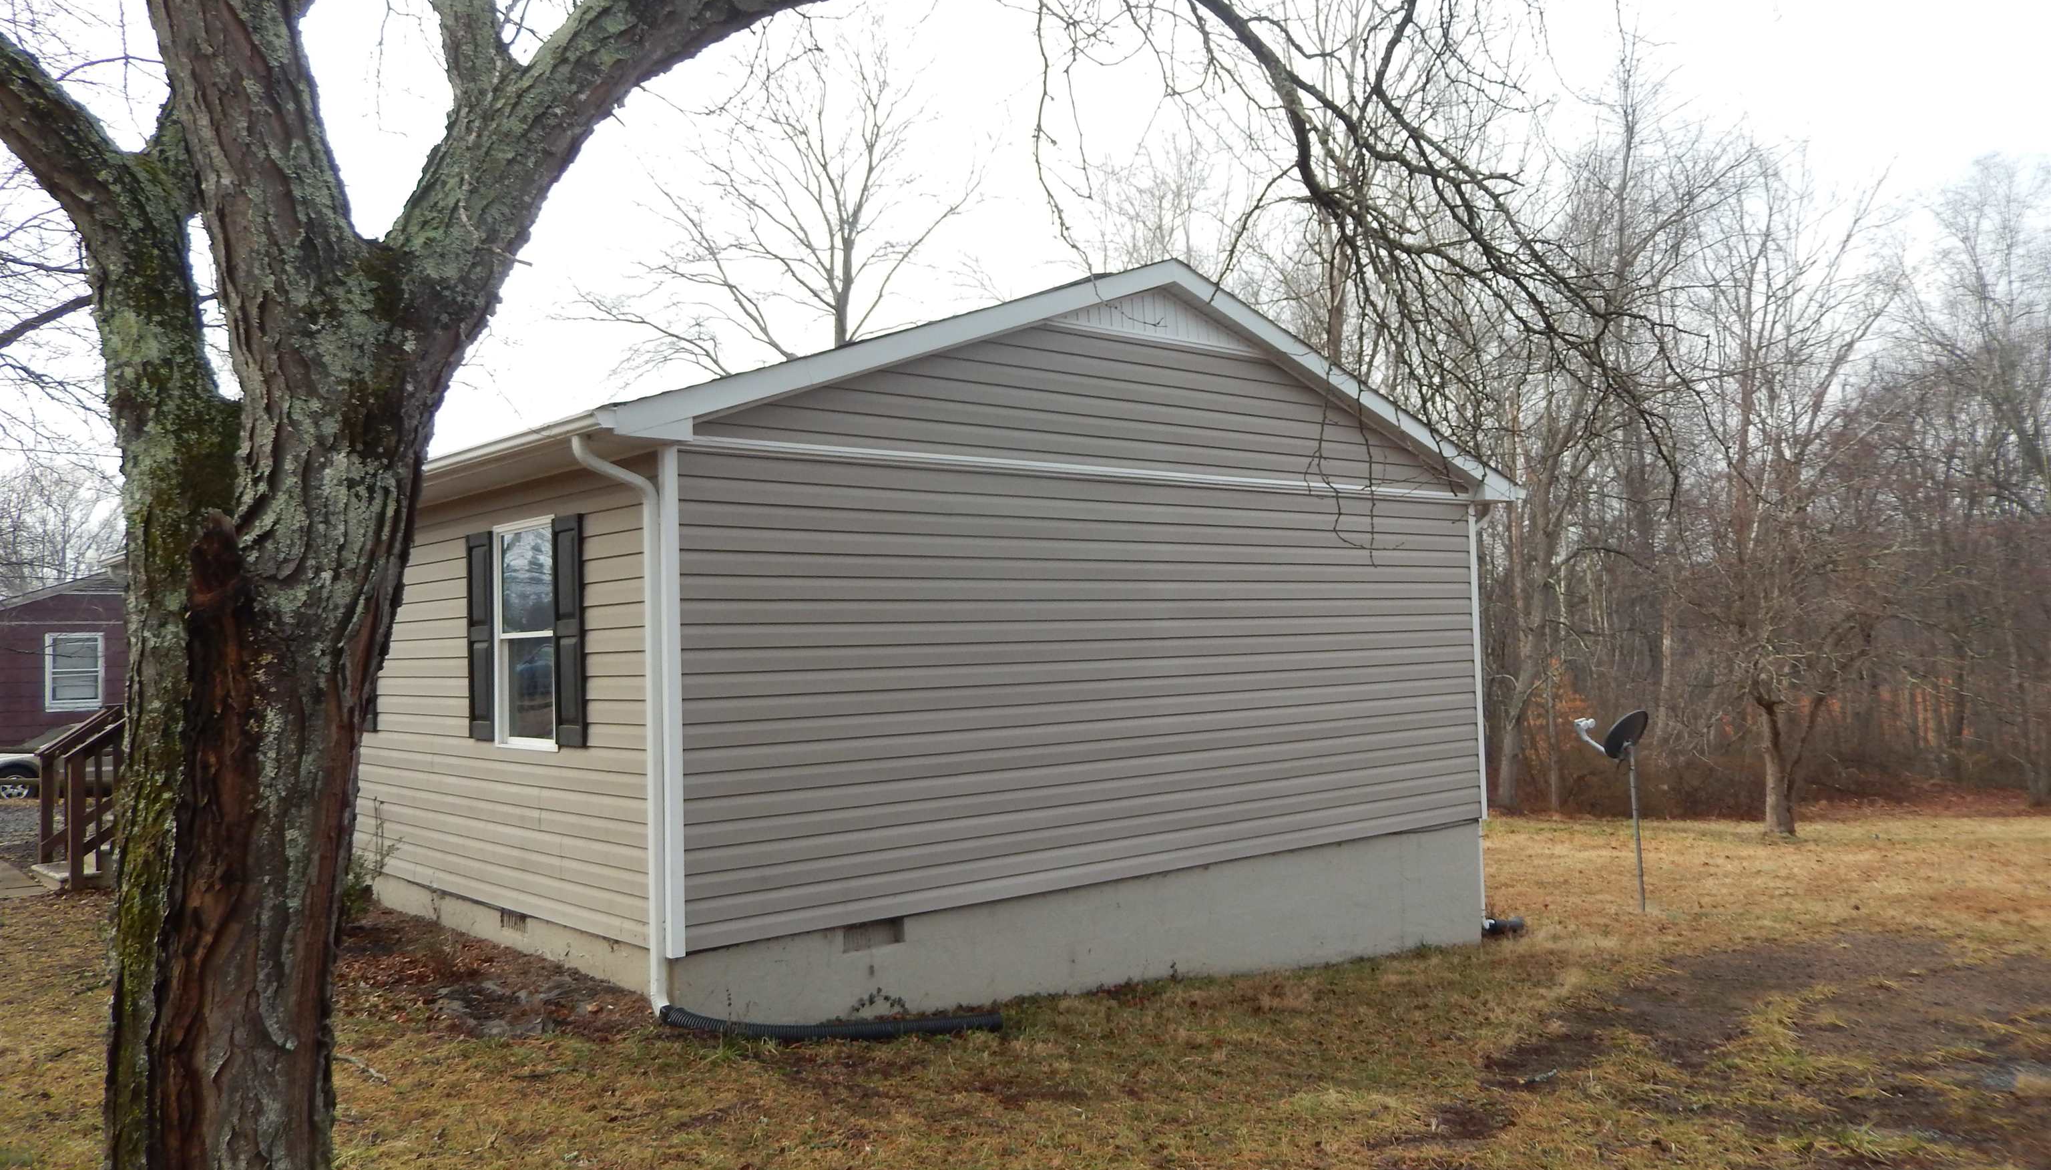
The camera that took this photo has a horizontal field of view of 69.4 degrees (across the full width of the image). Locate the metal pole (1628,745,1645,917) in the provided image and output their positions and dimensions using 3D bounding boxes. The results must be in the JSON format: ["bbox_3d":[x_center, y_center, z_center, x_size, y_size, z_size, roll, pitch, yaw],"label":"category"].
[{"bbox_3d":[5.661,2.237,13.683,0.060,1.540,0.060,-3,-2,0],"label":"metal pole"}]

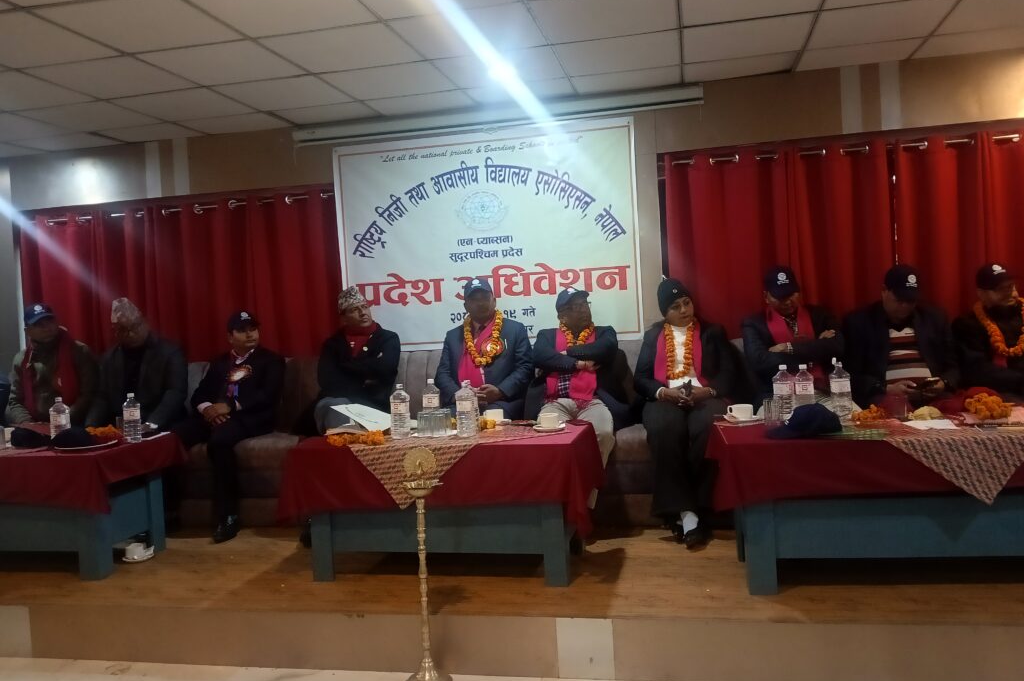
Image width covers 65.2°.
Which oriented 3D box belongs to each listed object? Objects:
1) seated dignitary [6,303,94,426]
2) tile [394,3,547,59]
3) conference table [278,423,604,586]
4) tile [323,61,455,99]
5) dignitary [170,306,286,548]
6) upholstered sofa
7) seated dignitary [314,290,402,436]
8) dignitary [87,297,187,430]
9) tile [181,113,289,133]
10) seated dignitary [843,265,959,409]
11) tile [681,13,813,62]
[{"bbox_3d":[-2.794,0.440,4.838,0.620,1.320,0.820,-3,3,0],"label":"seated dignitary"},{"bbox_3d":[-0.174,-1.361,3.534,0.600,0.020,0.600,-3,3,12],"label":"tile"},{"bbox_3d":[-0.269,0.684,3.402,1.200,0.570,0.540,-3,3,12],"label":"conference table"},{"bbox_3d":[-0.641,-1.379,4.252,0.600,0.020,0.600,-3,3,12],"label":"tile"},{"bbox_3d":[-1.557,0.421,4.426,0.530,1.150,0.880,-3,3,2],"label":"dignitary"},{"bbox_3d":[-0.499,0.495,4.481,3.550,0.860,0.880,-3,3,12],"label":"upholstered sofa"},{"bbox_3d":[-0.915,0.355,4.451,0.580,1.310,0.820,-3,3,-2],"label":"seated dignitary"},{"bbox_3d":[-2.226,0.411,4.714,0.560,1.333,0.800,-3,3,3],"label":"dignitary"},{"bbox_3d":[-1.717,-1.351,4.966,0.600,0.020,0.400,-3,3,12],"label":"tile"},{"bbox_3d":[1.882,0.243,3.783,0.580,1.199,0.800,-3,3,9],"label":"seated dignitary"},{"bbox_3d":[1.121,-1.459,3.860,0.600,0.020,0.600,-3,3,12],"label":"tile"}]

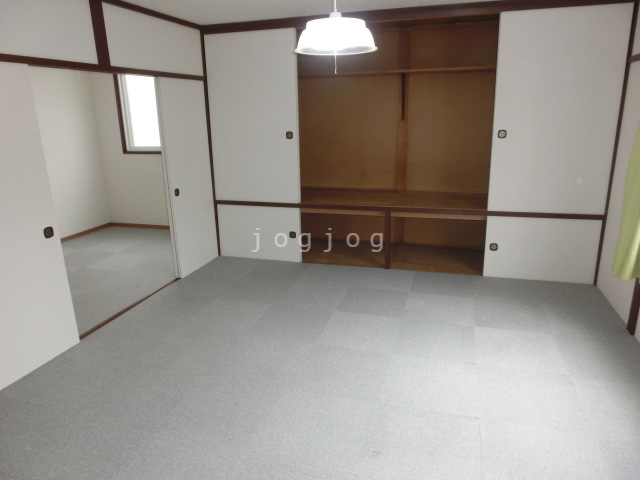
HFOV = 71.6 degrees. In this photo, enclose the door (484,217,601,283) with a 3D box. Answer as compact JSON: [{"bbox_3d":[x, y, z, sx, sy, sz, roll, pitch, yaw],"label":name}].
[{"bbox_3d":[1.883,0.078,3.818,0.872,0.557,0.030,3,17,16],"label":"door"}]

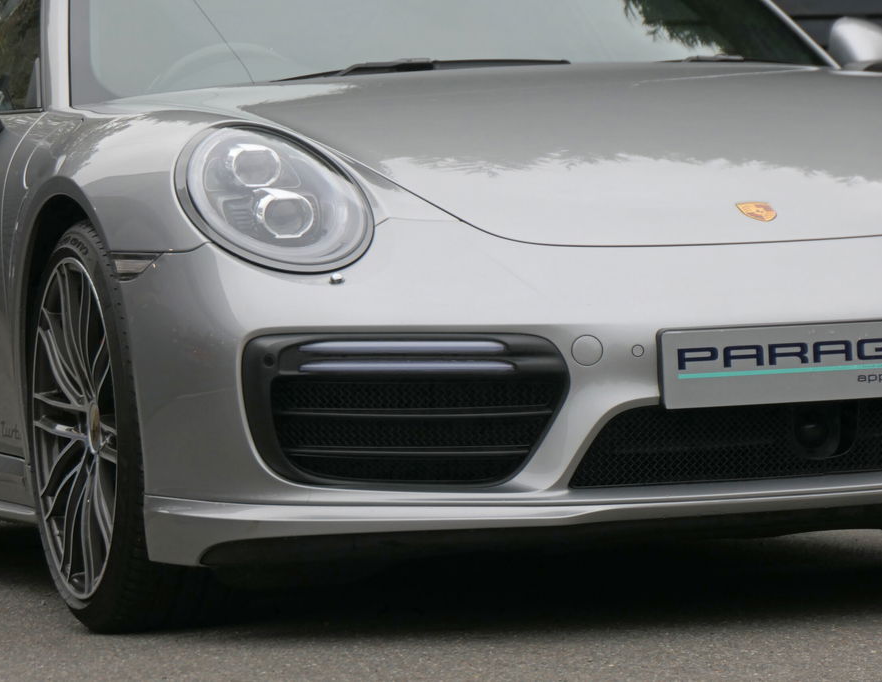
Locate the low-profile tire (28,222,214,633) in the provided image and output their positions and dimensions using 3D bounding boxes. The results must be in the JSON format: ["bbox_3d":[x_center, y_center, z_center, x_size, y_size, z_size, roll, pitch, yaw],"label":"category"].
[{"bbox_3d":[-0.473,0.124,8.474,0.245,0.680,0.680,-3,3,-18],"label":"low-profile tire"}]

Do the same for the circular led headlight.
[{"bbox_3d":[-0.240,-0.220,8.025,0.250,0.225,0.270,-3,3,-18],"label":"circular led headlight"}]

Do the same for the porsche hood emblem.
[{"bbox_3d":[0.481,-0.196,7.994,0.052,0.007,0.065,-3,28,-18],"label":"porsche hood emblem"}]

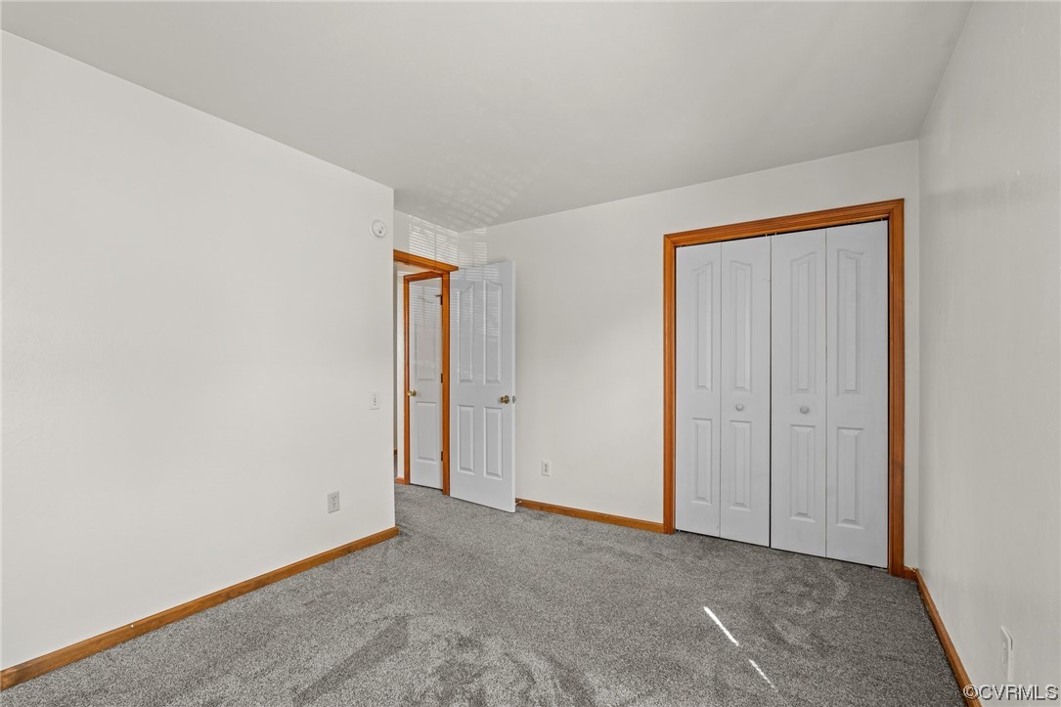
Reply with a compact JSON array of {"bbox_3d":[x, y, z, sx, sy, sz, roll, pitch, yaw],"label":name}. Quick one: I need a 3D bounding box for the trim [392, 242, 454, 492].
[{"bbox_3d":[-0.987,0.251,4.042,0.135,2.110,0.890,0,-1,33],"label":"trim"}]

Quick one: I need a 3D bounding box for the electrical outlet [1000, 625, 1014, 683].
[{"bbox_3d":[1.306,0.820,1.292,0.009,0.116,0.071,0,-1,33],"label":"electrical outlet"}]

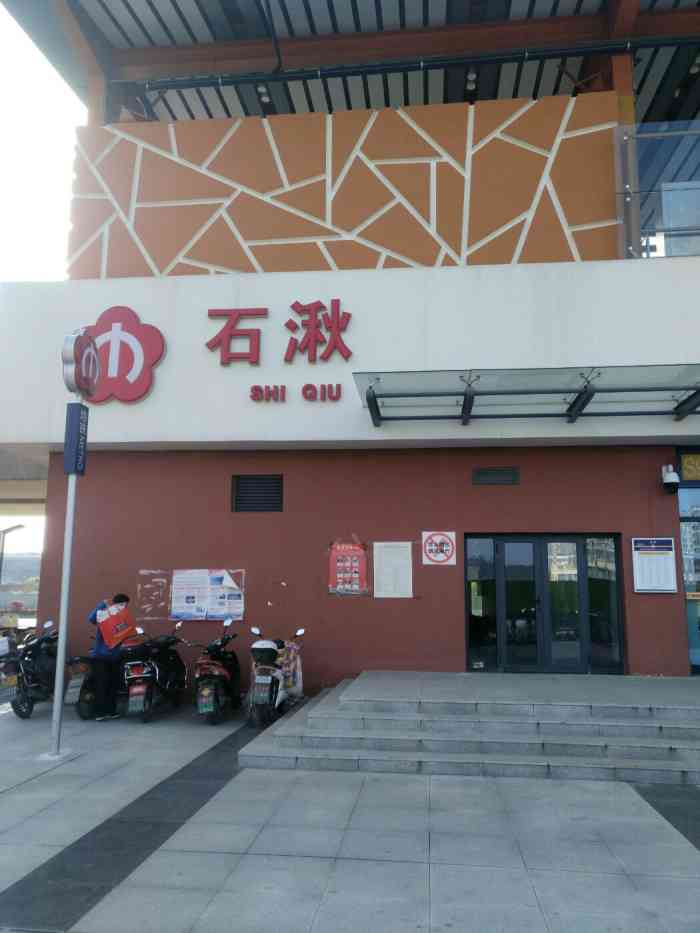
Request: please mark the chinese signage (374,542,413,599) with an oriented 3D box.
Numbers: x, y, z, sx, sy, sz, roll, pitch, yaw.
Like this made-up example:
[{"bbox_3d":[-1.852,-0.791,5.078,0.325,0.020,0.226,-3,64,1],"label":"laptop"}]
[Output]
[{"bbox_3d":[0.679,1.650,9.902,0.610,0.870,0.020,-1,-12,7],"label":"chinese signage"}]

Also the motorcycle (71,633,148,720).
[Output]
[{"bbox_3d":[-3.542,2.963,9.109,0.740,1.200,1.750,-2,-12,11],"label":"motorcycle"}]

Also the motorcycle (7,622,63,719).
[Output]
[{"bbox_3d":[-4.400,2.890,8.850,0.640,1.140,1.620,2,-11,-4],"label":"motorcycle"}]

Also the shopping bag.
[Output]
[{"bbox_3d":[-3.203,2.218,8.541,0.450,0.500,0.160,-21,-14,-18],"label":"shopping bag"}]

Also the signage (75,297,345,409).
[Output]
[{"bbox_3d":[-2.214,-1.860,10.207,4.550,1.750,0.120,-1,-11,6],"label":"signage"}]

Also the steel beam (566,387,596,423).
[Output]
[{"bbox_3d":[3.324,-0.900,8.845,0.130,0.170,1.250,-1,-15,7],"label":"steel beam"}]

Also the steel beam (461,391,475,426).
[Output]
[{"bbox_3d":[1.719,-0.875,9.015,0.130,0.170,1.250,-1,-15,7],"label":"steel beam"}]

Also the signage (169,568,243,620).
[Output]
[{"bbox_3d":[-2.334,2.113,10.193,1.200,0.840,0.030,-1,-11,6],"label":"signage"}]

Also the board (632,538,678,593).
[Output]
[{"bbox_3d":[4.642,1.509,9.452,0.630,0.810,0.040,-1,-12,7],"label":"board"}]

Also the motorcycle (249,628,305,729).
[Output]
[{"bbox_3d":[-1.090,2.890,8.700,0.680,1.150,1.620,-1,-11,7],"label":"motorcycle"}]

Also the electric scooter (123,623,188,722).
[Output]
[{"bbox_3d":[-2.823,2.935,8.926,0.740,1.200,1.750,1,-12,-1],"label":"electric scooter"}]

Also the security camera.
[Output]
[{"bbox_3d":[4.945,0.192,9.536,0.270,0.440,0.360,-1,-11,6],"label":"security camera"}]

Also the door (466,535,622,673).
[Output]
[{"bbox_3d":[3.033,2.126,9.619,2.400,2.100,0.120,-1,-12,7],"label":"door"}]

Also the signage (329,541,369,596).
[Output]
[{"bbox_3d":[-0.016,1.650,9.982,0.600,0.830,0.020,-1,-12,7],"label":"signage"}]

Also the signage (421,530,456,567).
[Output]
[{"bbox_3d":[1.420,1.303,9.890,0.520,0.510,0.020,-1,-12,7],"label":"signage"}]

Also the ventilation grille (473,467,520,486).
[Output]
[{"bbox_3d":[2.369,0.162,10.027,0.760,0.310,0.060,-1,-11,6],"label":"ventilation grille"}]

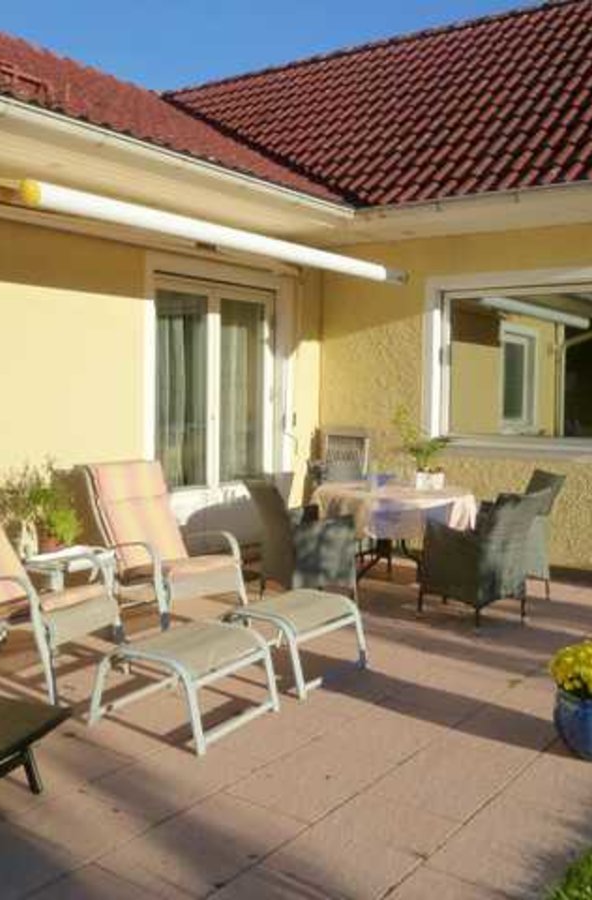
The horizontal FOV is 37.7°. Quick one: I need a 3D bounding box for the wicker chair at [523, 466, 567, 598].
[{"bbox_3d":[1.606,0.615,6.369,0.681,0.880,0.566,0,4,-1],"label":"wicker chair"}]

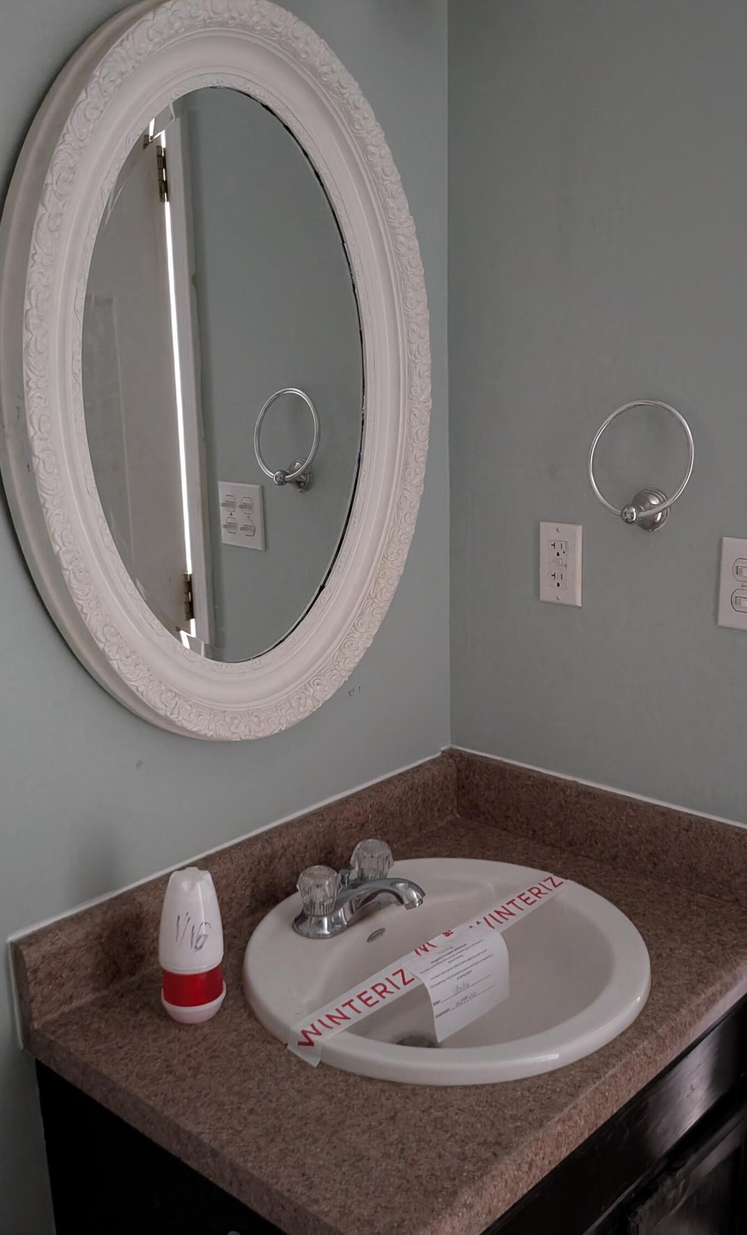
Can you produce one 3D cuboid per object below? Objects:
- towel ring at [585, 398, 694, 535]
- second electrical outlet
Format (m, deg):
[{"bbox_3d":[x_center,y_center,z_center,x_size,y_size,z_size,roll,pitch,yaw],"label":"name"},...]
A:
[{"bbox_3d":[0.345,-0.191,1.464,0.150,0.172,0.068,10,17,42],"label":"towel ring"},{"bbox_3d":[0.264,-0.076,1.612,0.070,0.114,0.009,10,17,42],"label":"second electrical outlet"}]

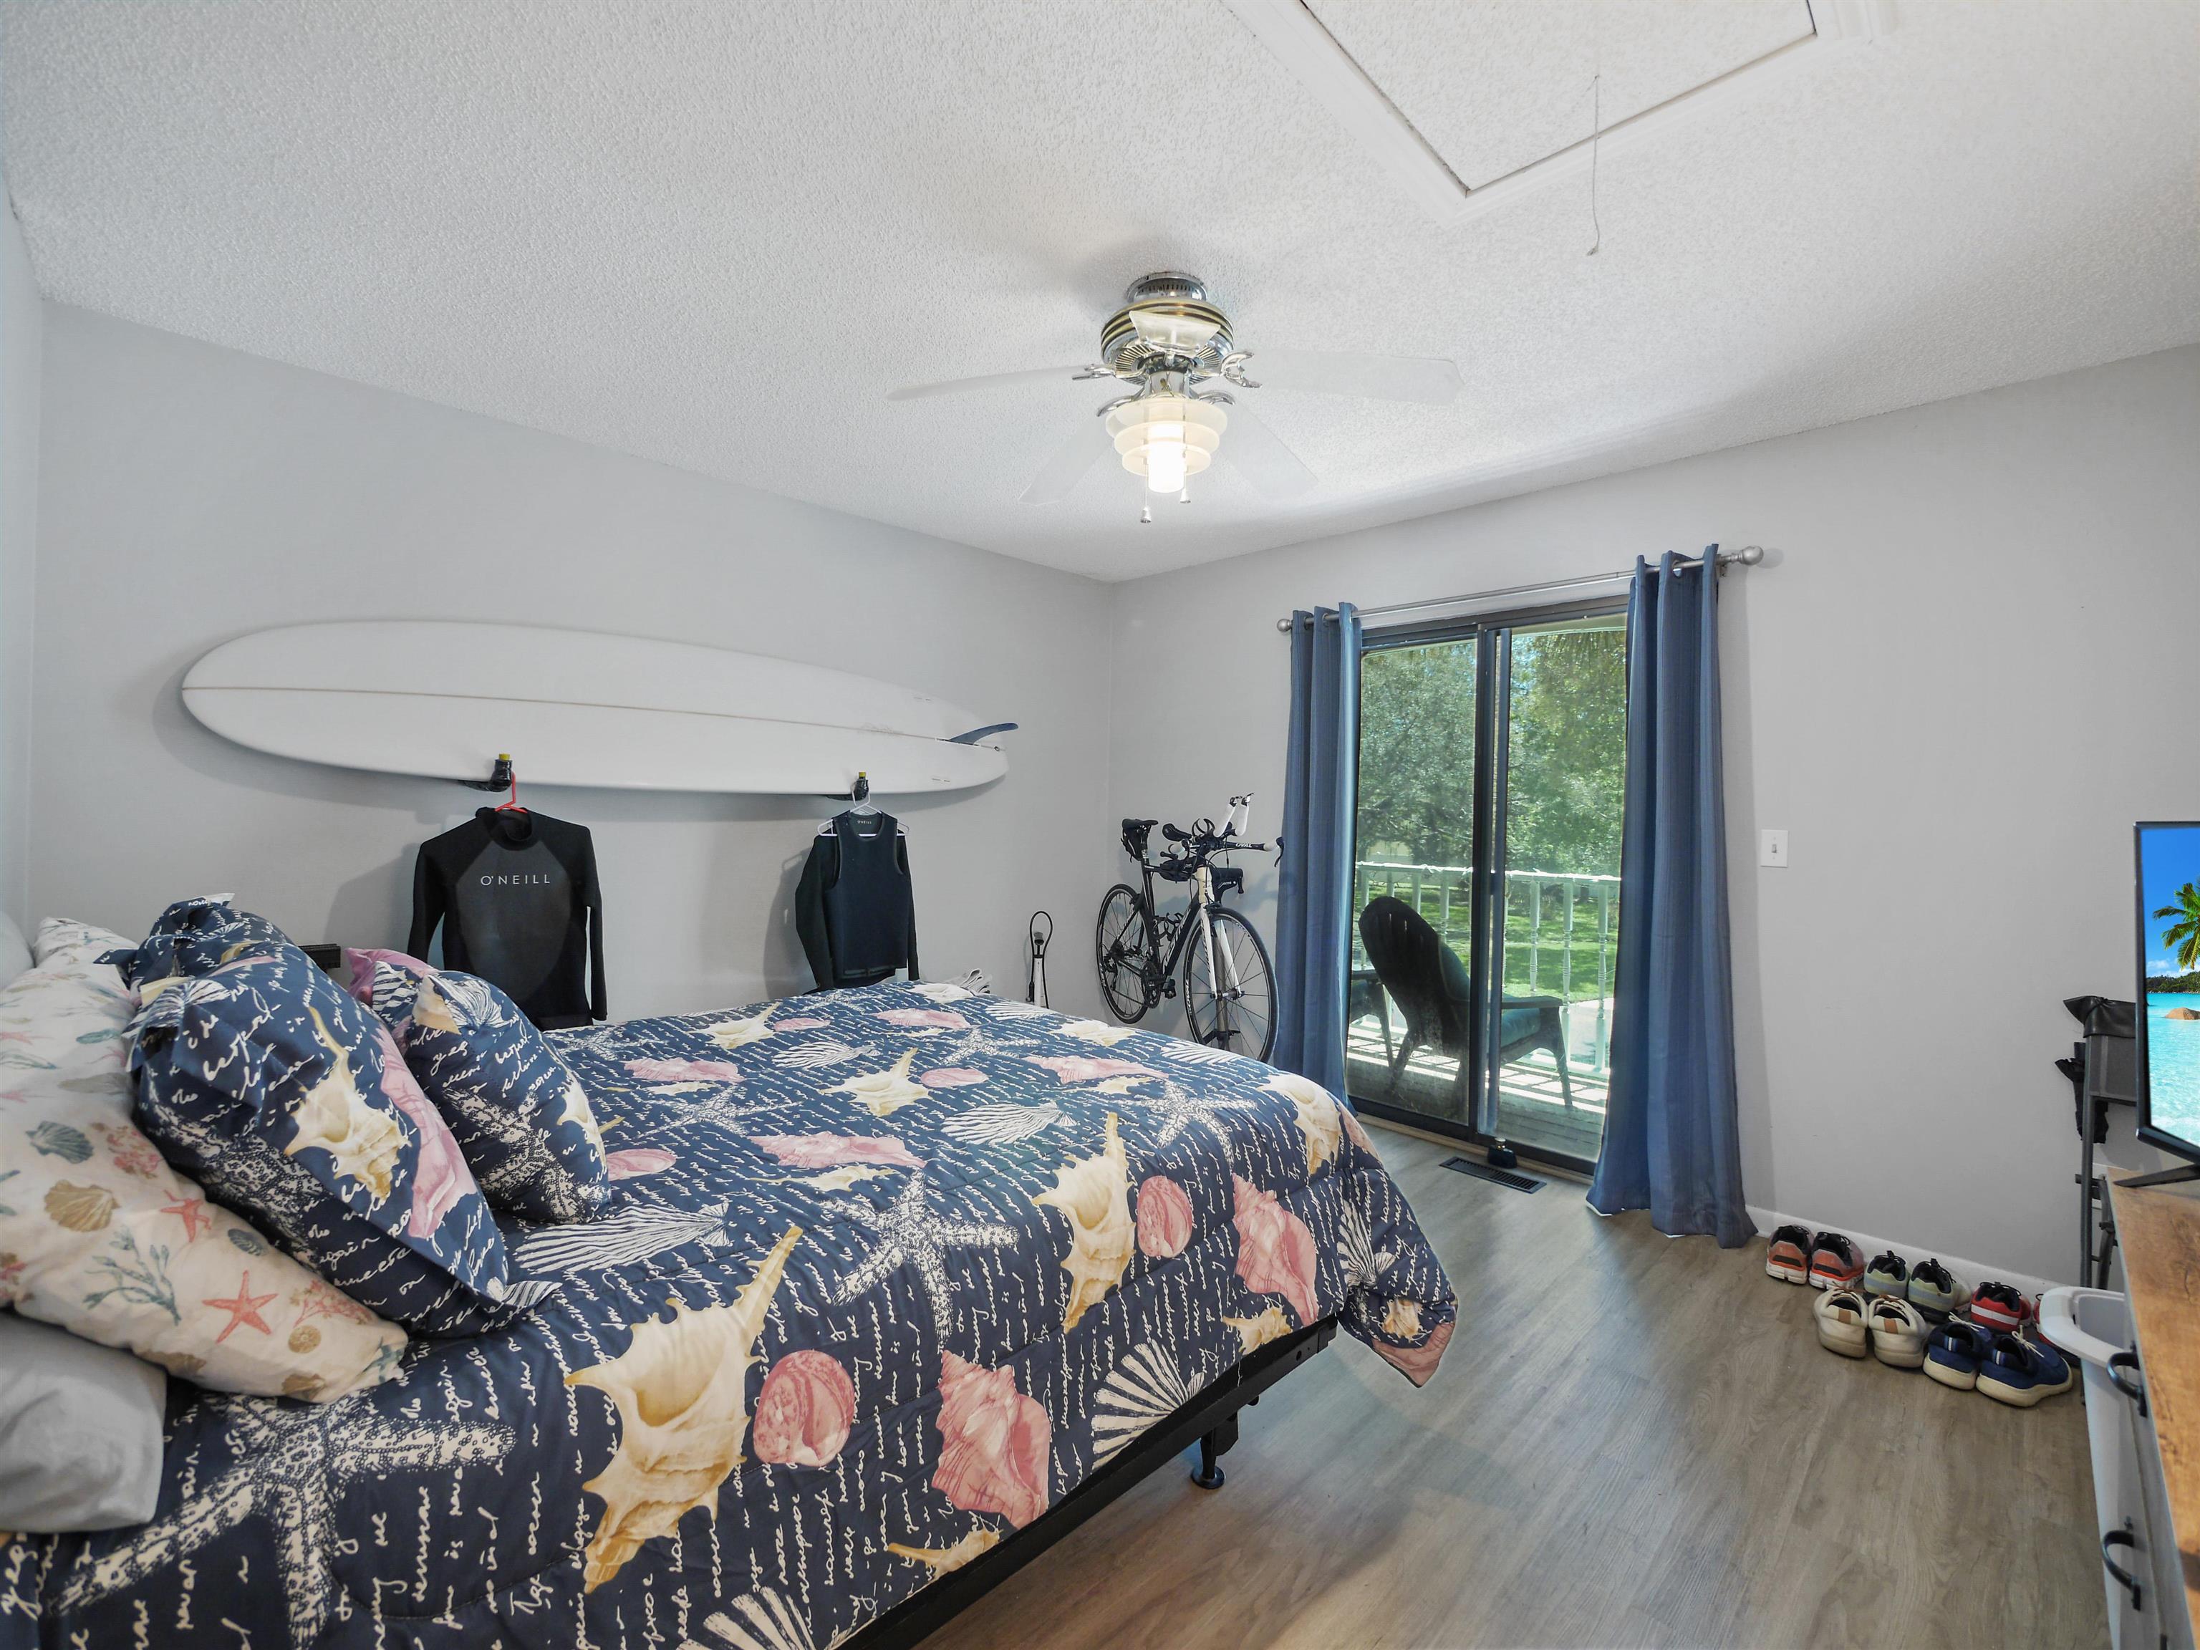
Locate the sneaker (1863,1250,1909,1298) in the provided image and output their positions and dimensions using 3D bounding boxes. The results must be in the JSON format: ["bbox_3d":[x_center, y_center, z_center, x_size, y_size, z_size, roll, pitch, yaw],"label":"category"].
[{"bbox_3d":[2.149,1.206,2.419,0.275,0.120,0.100,0,2,-43],"label":"sneaker"}]

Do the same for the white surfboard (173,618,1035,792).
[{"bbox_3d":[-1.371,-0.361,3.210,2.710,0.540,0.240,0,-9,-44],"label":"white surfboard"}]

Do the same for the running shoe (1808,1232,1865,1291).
[{"bbox_3d":[2.072,1.204,2.508,0.275,0.118,0.100,0,2,-40],"label":"running shoe"}]

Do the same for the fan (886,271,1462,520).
[{"bbox_3d":[0.148,-0.956,1.997,1.190,0.530,1.170,1,1,2],"label":"fan"}]

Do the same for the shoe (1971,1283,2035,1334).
[{"bbox_3d":[2.300,1.215,2.279,0.278,0.115,0.103,0,2,-43],"label":"shoe"}]

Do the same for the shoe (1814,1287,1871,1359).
[{"bbox_3d":[1.849,1.206,2.216,0.105,0.105,0.285,2,1,39],"label":"shoe"}]

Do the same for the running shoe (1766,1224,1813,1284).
[{"bbox_3d":[1.974,1.198,2.540,0.105,0.115,0.285,2,1,43],"label":"running shoe"}]

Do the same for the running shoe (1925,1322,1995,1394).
[{"bbox_3d":[2.025,1.209,2.080,0.290,0.112,0.105,1,1,-36],"label":"running shoe"}]

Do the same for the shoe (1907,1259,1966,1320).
[{"bbox_3d":[2.218,1.208,2.334,0.262,0.115,0.098,1,1,-35],"label":"shoe"}]

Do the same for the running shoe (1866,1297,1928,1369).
[{"bbox_3d":[1.965,1.208,2.183,0.105,0.118,0.280,2,2,42],"label":"running shoe"}]

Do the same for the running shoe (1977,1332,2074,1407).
[{"bbox_3d":[2.109,1.214,2.029,0.285,0.120,0.107,1,1,-27],"label":"running shoe"}]

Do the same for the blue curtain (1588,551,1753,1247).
[{"bbox_3d":[1.809,0.192,2.774,0.200,2.110,0.430,0,1,-44],"label":"blue curtain"}]

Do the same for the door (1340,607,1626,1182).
[{"bbox_3d":[1.444,0.222,3.362,0.110,2.020,1.450,0,2,-45],"label":"door"}]

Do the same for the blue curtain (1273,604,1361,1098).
[{"bbox_3d":[0.910,0.152,3.718,0.150,2.120,0.400,0,2,-45],"label":"blue curtain"}]

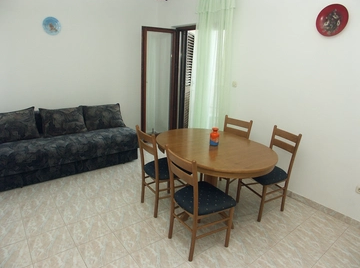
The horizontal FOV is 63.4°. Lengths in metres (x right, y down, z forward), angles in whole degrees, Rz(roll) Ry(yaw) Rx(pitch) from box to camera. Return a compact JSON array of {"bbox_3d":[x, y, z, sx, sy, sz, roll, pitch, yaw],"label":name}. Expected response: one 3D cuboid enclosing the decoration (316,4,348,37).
[{"bbox_3d":[1.435,-1.073,2.761,0.030,0.293,0.293,-12,23,-37],"label":"decoration"}]

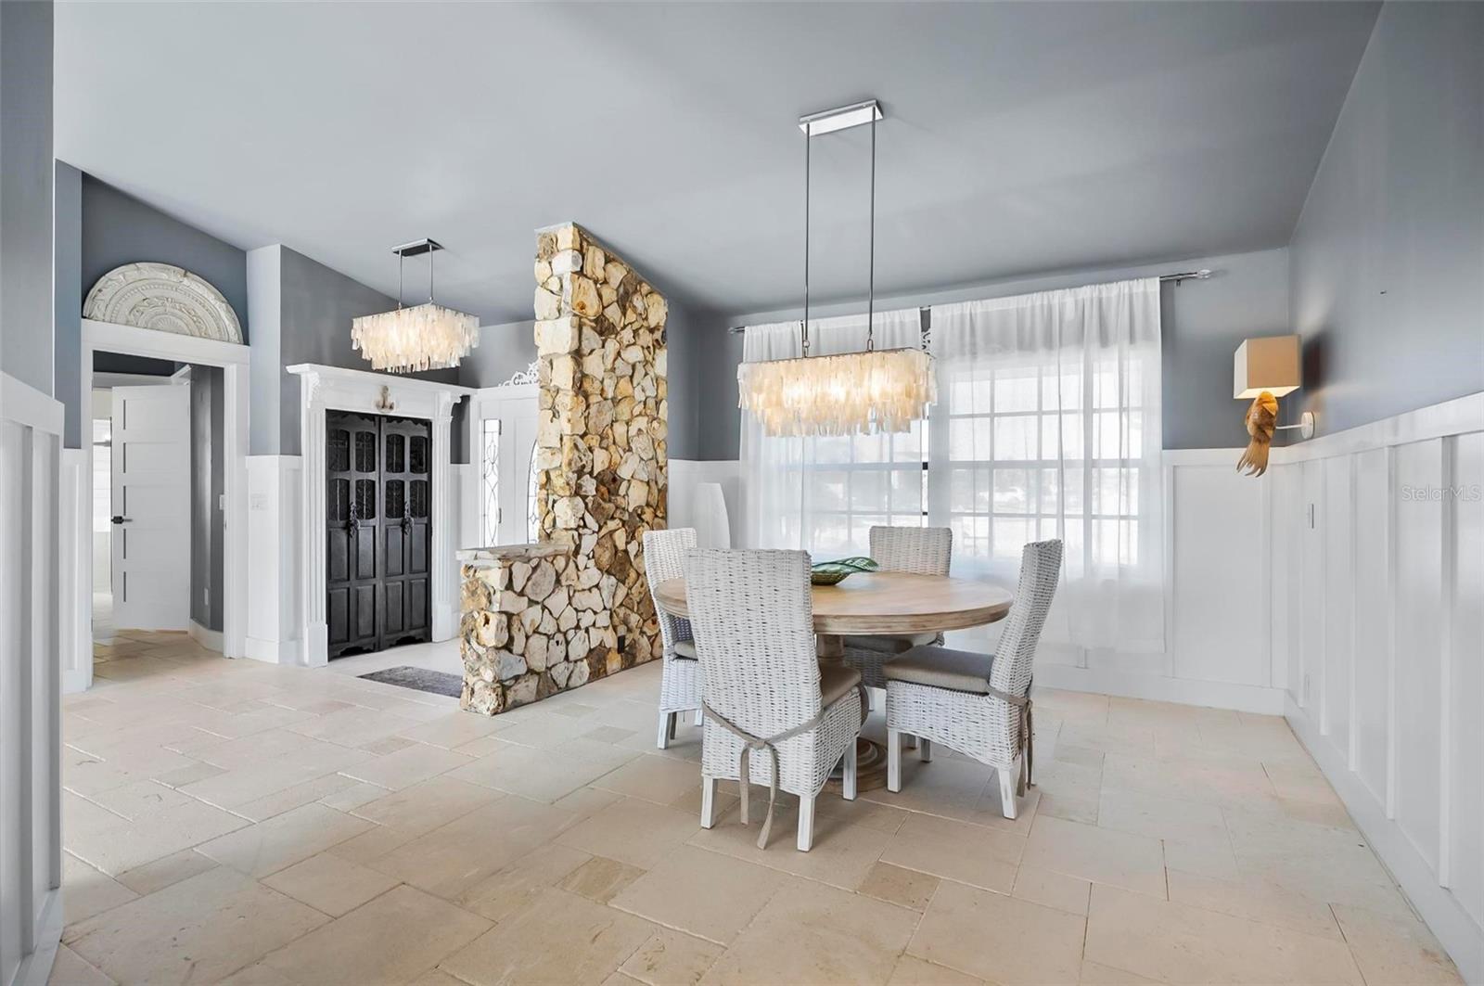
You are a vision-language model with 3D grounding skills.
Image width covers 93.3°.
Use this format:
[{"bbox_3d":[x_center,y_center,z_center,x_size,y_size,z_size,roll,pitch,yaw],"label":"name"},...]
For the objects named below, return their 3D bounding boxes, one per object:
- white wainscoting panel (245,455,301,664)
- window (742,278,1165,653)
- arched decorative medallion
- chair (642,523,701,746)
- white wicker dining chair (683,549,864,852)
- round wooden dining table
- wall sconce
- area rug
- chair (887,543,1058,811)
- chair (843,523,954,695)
[{"bbox_3d":[-3.383,0.465,5.044,0.460,1.450,0.170,0,0,29],"label":"white wainscoting panel"},{"bbox_3d":[1.192,-0.165,4.603,2.710,2.130,0.120,0,0,29],"label":"window"},{"bbox_3d":[-3.847,-1.315,4.739,0.060,0.470,0.900,0,0,29],"label":"arched decorative medallion"},{"bbox_3d":[-0.113,0.690,3.367,0.600,1.000,0.460,0,0,24],"label":"chair"},{"bbox_3d":[0.137,0.690,2.592,0.460,1.000,0.600,0,0,27],"label":"white wicker dining chair"},{"bbox_3d":[0.385,0.802,3.084,1.510,0.775,1.510,0,0,0],"label":"round wooden dining table"},{"bbox_3d":[2.508,-0.385,3.290,0.270,0.620,0.410,0,0,29],"label":"wall sconce"},{"bbox_3d":[-1.989,1.184,4.446,1.000,0.012,0.360,0,0,29],"label":"area rug"},{"bbox_3d":[0.932,0.690,2.826,0.600,1.000,0.460,0,0,33],"label":"chair"},{"bbox_3d":[0.772,0.690,3.579,0.460,1.000,0.600,0,0,33],"label":"chair"}]

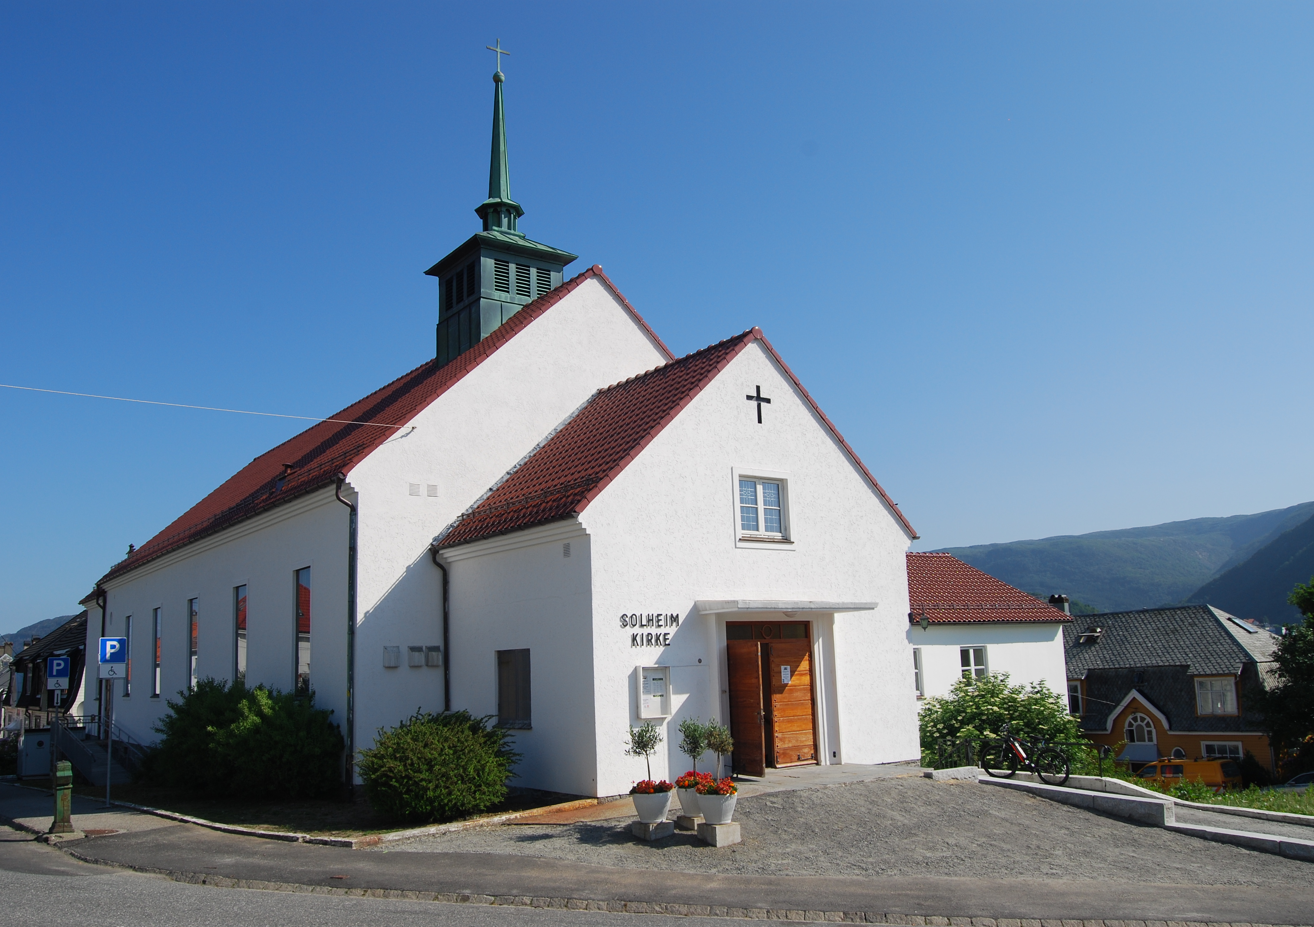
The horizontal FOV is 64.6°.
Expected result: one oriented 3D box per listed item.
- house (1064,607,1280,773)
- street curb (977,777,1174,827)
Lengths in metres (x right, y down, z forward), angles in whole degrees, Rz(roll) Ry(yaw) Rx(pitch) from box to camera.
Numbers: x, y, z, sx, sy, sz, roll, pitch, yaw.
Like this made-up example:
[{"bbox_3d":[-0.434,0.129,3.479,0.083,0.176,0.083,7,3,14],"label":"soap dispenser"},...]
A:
[{"bbox_3d":[21.465,9.962,42.411,7.800,8.162,10.220,6,-14,-37],"label":"house"},{"bbox_3d":[7.267,5.936,18.291,0.296,0.367,3.570,6,-11,-37],"label":"street curb"}]

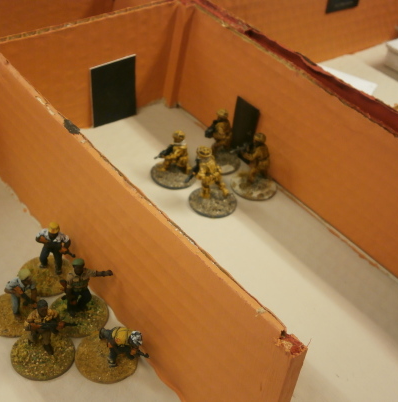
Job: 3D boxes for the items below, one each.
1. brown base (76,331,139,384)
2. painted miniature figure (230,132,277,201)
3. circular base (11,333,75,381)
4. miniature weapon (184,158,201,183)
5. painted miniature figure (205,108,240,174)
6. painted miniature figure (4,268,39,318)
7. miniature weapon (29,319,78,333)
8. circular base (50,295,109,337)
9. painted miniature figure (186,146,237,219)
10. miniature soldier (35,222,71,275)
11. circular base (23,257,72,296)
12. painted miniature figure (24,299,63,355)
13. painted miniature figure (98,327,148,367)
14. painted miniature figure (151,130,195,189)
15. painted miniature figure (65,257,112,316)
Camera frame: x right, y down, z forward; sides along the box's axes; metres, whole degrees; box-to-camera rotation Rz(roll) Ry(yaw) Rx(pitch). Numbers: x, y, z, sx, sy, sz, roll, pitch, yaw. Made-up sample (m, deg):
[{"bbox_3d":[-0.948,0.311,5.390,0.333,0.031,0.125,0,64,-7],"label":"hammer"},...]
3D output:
[{"bbox_3d":[-0.037,0.062,0.290,0.025,0.002,0.025,7,37,0],"label":"brown base"},{"bbox_3d":[0.030,-0.019,0.374,0.027,0.030,0.025,-13,44,-23],"label":"painted miniature figure"},{"bbox_3d":[-0.062,0.060,0.288,0.025,0.003,0.025,5,37,-3],"label":"circular base"},{"bbox_3d":[-0.003,-0.015,0.361,0.003,0.005,0.016,23,63,18],"label":"miniature weapon"},{"bbox_3d":[0.012,-0.034,0.402,0.025,0.029,0.025,16,38,12],"label":"painted miniature figure"},{"bbox_3d":[-0.071,0.038,0.292,0.012,0.025,0.013,-27,51,-34],"label":"painted miniature figure"},{"bbox_3d":[-0.056,0.048,0.279,0.019,0.004,0.002,-2,37,-1],"label":"miniature weapon"},{"bbox_3d":[-0.050,0.047,0.304,0.025,0.002,0.025,5,40,-4],"label":"circular base"},{"bbox_3d":[0.009,-0.011,0.371,0.025,0.029,0.025,32,44,29],"label":"painted miniature figure"},{"bbox_3d":[-0.062,0.020,0.312,0.016,0.028,0.010,-4,41,-14],"label":"miniature soldier"},{"bbox_3d":[-0.067,0.033,0.324,0.025,0.002,0.025,5,37,-3],"label":"circular base"},{"bbox_3d":[-0.058,0.049,0.279,0.017,0.027,0.011,-5,42,-15],"label":"painted miniature figure"},{"bbox_3d":[-0.029,0.057,0.284,0.019,0.015,0.011,12,37,6],"label":"painted miniature figure"},{"bbox_3d":[-0.011,-0.024,0.375,0.025,0.027,0.025,-13,44,-23],"label":"painted miniature figure"},{"bbox_3d":[-0.047,0.036,0.303,0.020,0.023,0.013,5,37,-2],"label":"painted miniature figure"}]

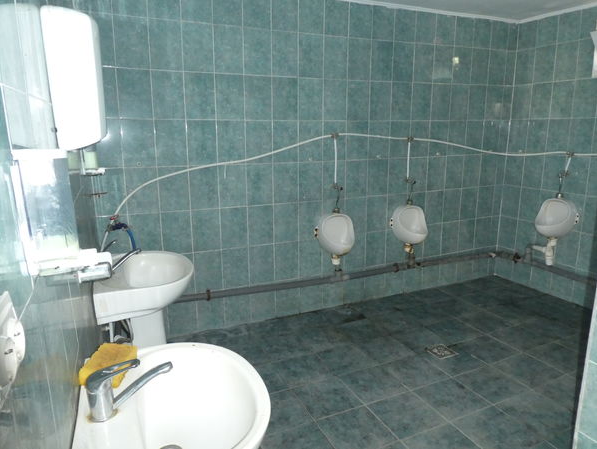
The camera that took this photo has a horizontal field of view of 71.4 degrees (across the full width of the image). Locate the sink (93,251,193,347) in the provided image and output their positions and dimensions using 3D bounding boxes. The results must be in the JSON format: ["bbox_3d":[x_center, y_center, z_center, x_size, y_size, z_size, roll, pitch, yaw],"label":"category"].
[{"bbox_3d":[-0.749,0.600,2.114,0.450,0.780,0.570,-6,14,-22],"label":"sink"}]

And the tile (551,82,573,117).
[{"bbox_3d":[2.135,-1.006,3.360,0.010,0.297,0.198,-6,14,-22],"label":"tile"}]

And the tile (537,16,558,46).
[{"bbox_3d":[2.057,-1.577,3.409,0.010,0.206,0.200,-5,13,-19],"label":"tile"}]

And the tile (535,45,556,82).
[{"bbox_3d":[2.092,-1.353,3.520,0.010,0.300,0.200,-6,14,-22],"label":"tile"}]

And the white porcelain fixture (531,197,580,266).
[{"bbox_3d":[2.048,0.056,3.402,0.270,0.540,0.280,-5,13,-19],"label":"white porcelain fixture"}]

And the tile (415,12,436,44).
[{"bbox_3d":[1.015,-1.565,3.303,0.200,0.250,0.010,-6,13,-22],"label":"tile"}]

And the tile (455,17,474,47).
[{"bbox_3d":[1.377,-1.590,3.443,0.200,0.228,0.010,-6,13,-22],"label":"tile"}]

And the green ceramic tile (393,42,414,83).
[{"bbox_3d":[0.822,-1.269,3.253,0.198,0.295,0.010,-6,14,-23],"label":"green ceramic tile"}]

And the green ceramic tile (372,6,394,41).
[{"bbox_3d":[0.641,-1.515,3.129,0.198,0.230,0.010,-6,14,-22],"label":"green ceramic tile"}]

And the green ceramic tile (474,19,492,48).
[{"bbox_3d":[1.554,-1.605,3.502,0.198,0.235,0.010,-6,14,-23],"label":"green ceramic tile"}]

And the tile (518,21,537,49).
[{"bbox_3d":[1.986,-1.627,3.578,0.010,0.235,0.185,-5,13,-20],"label":"tile"}]

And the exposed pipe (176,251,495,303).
[{"bbox_3d":[0.513,0.417,3.470,3.170,0.075,0.070,-5,14,-23],"label":"exposed pipe"}]

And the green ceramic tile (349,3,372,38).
[{"bbox_3d":[0.452,-1.491,3.041,0.198,0.235,0.010,-6,14,-23],"label":"green ceramic tile"}]

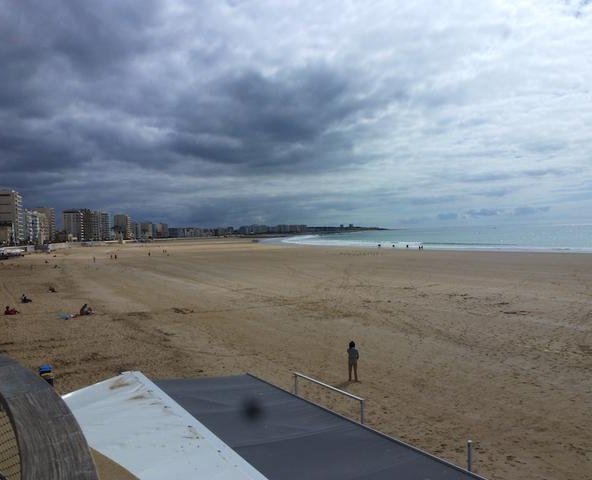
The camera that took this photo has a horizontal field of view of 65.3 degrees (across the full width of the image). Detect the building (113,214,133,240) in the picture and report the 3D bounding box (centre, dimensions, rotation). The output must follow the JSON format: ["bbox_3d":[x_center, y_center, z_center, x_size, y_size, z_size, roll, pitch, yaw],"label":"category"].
[{"bbox_3d":[-245.500,-17.822,657.000,19.000,35.500,23.000,-2,1,-6],"label":"building"}]

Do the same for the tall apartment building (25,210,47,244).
[{"bbox_3d":[-206.500,-9.804,364.000,15.000,26.500,29.000,-2,1,-12],"label":"tall apartment building"}]

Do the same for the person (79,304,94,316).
[{"bbox_3d":[-16.670,5.575,36.918,1.050,0.850,0.500,-2,1,-17],"label":"person"}]

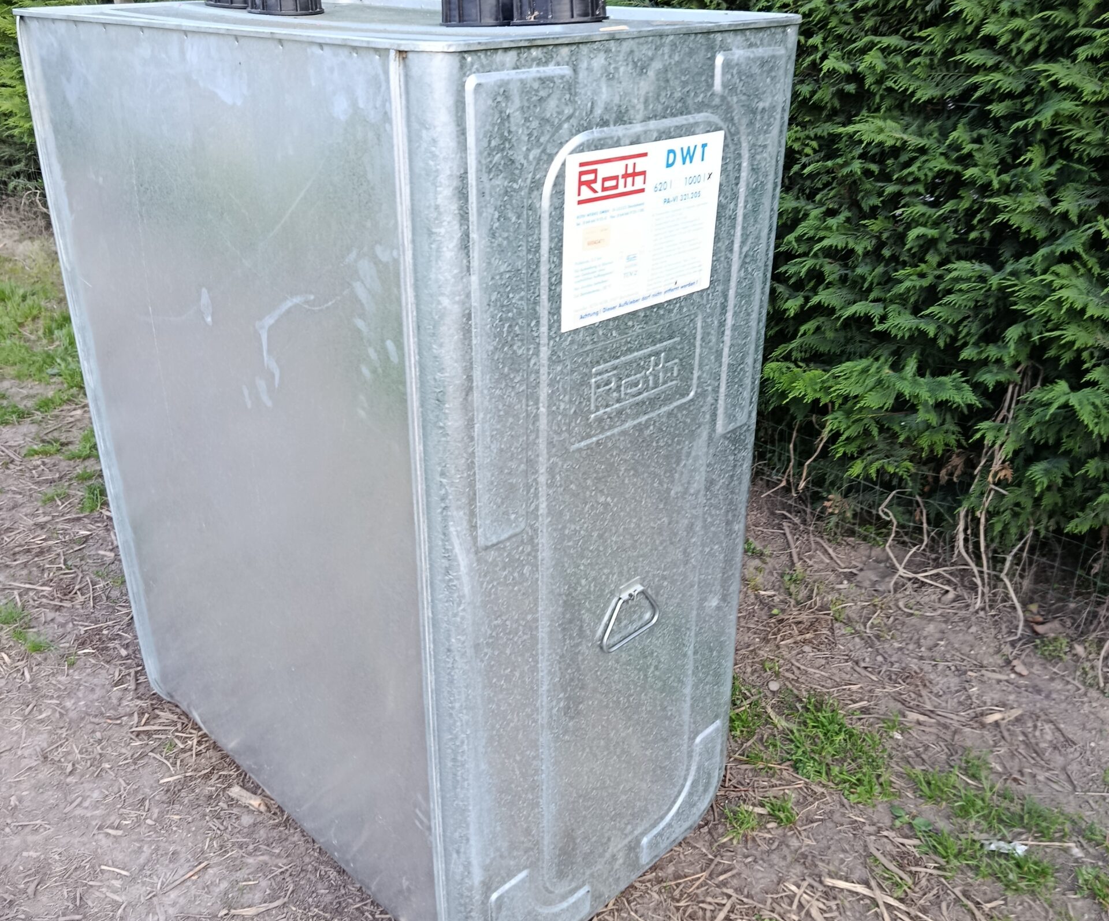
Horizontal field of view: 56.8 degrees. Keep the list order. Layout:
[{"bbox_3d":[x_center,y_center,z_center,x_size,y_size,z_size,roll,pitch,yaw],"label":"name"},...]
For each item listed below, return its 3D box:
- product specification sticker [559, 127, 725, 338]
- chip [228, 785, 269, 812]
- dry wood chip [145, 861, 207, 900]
[{"bbox_3d":[0.121,-0.305,1.350,0.002,0.219,0.306,23,34,39],"label":"product specification sticker"},{"bbox_3d":[-0.621,0.690,2.090,0.103,0.016,0.022,14,29,27],"label":"chip"},{"bbox_3d":[-0.701,0.782,1.907,0.118,0.006,0.008,-23,34,-40],"label":"dry wood chip"}]

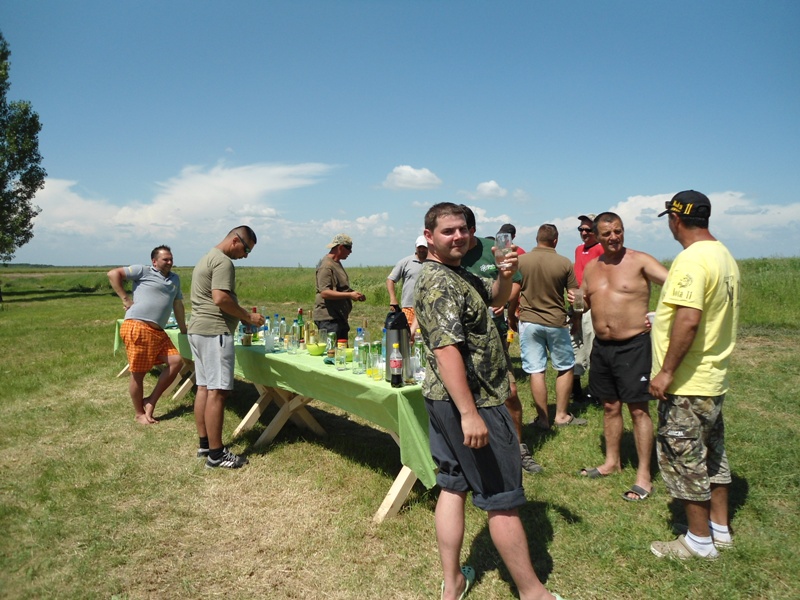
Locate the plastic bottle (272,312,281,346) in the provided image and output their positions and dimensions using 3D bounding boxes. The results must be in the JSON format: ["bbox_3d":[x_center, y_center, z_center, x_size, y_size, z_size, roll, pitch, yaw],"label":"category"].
[{"bbox_3d":[-1.061,0.250,5.173,0.068,0.245,0.068,0,3,0],"label":"plastic bottle"}]

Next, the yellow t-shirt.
[{"bbox_3d":[1.446,0.086,2.940,0.370,0.750,0.500,3,4,41],"label":"yellow t-shirt"}]

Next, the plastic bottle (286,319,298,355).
[{"bbox_3d":[-0.802,0.256,4.553,0.072,0.240,0.072,0,3,0],"label":"plastic bottle"}]

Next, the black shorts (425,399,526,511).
[{"bbox_3d":[0.298,0.597,2.400,0.380,0.460,0.390,0,3,6],"label":"black shorts"}]

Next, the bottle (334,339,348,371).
[{"bbox_3d":[-0.361,0.325,3.700,0.080,0.195,0.080,0,3,0],"label":"bottle"}]

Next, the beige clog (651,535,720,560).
[{"bbox_3d":[1.370,1.171,2.891,0.305,0.110,0.115,0,3,7],"label":"beige clog"}]

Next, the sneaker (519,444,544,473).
[{"bbox_3d":[0.904,1.092,4.194,0.110,0.130,0.290,-2,4,-27],"label":"sneaker"}]

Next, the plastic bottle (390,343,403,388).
[{"bbox_3d":[-0.018,0.336,3.141,0.066,0.235,0.066,0,3,0],"label":"plastic bottle"}]

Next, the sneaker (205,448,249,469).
[{"bbox_3d":[-1.228,1.125,4.252,0.305,0.115,0.112,-1,3,-20],"label":"sneaker"}]

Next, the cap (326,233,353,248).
[{"bbox_3d":[-0.564,-0.554,5.600,0.250,0.145,0.180,0,3,0],"label":"cap"}]

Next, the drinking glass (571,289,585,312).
[{"bbox_3d":[1.106,0.004,3.726,0.066,0.140,0.066,0,3,0],"label":"drinking glass"}]

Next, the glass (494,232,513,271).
[{"bbox_3d":[0.431,-0.206,2.492,0.066,0.142,0.066,0,3,0],"label":"glass"}]

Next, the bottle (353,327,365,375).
[{"bbox_3d":[-0.274,0.326,3.995,0.068,0.250,0.068,0,3,0],"label":"bottle"}]

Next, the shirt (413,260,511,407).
[{"bbox_3d":[0.248,0.127,2.420,0.360,0.580,0.460,1,3,21],"label":"shirt"}]

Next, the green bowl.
[{"bbox_3d":[-0.622,0.367,4.478,0.145,0.078,0.145,0,3,0],"label":"green bowl"}]

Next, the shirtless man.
[{"bbox_3d":[1.427,0.308,3.759,0.640,1.730,0.460,1,3,25],"label":"shirtless man"}]

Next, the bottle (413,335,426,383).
[{"bbox_3d":[0.118,0.355,3.676,0.070,0.250,0.070,0,3,0],"label":"bottle"}]

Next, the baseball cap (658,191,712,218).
[{"bbox_3d":[1.389,-0.463,2.928,0.185,0.140,0.265,-3,4,-43],"label":"baseball cap"}]

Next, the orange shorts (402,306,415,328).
[{"bbox_3d":[0.189,0.267,5.825,0.390,0.450,0.290,0,3,-3],"label":"orange shorts"}]

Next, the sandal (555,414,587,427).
[{"bbox_3d":[1.506,1.049,5.304,0.285,0.095,0.110,-1,3,-15],"label":"sandal"}]

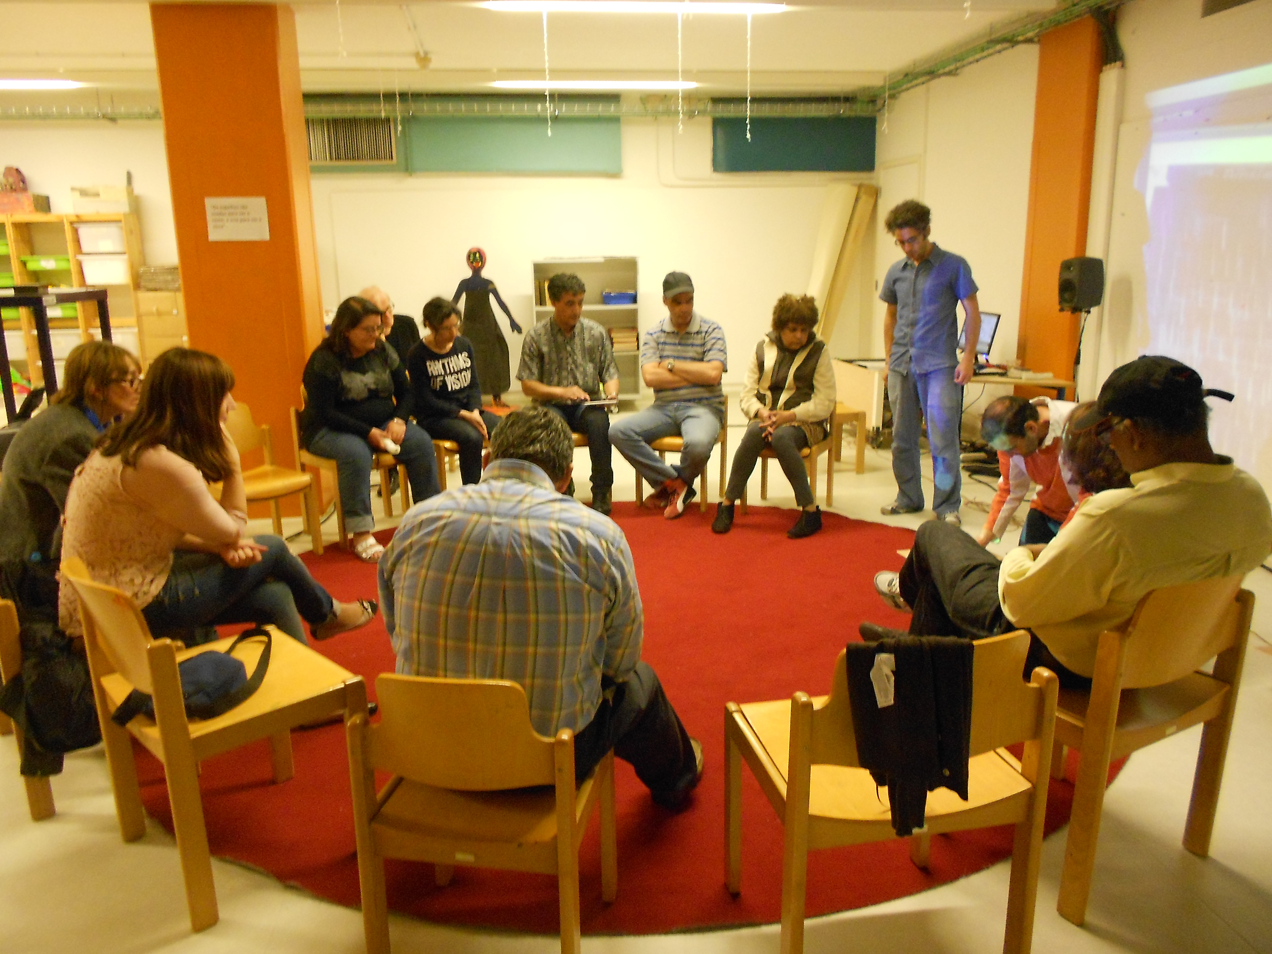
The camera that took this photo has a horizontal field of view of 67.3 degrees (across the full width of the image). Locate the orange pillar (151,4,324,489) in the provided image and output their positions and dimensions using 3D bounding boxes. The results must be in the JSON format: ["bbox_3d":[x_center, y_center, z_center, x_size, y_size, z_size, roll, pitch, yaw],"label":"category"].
[{"bbox_3d":[-2.279,-1.199,5.694,0.660,2.860,0.500,-2,12,-6],"label":"orange pillar"}]

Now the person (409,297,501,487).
[{"bbox_3d":[-1.068,-0.424,5.767,0.480,1.270,0.720,-10,14,-36],"label":"person"}]

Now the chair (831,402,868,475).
[{"bbox_3d":[1.220,-0.398,6.220,0.430,0.697,0.421,-2,13,-6],"label":"chair"}]

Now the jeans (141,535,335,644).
[{"bbox_3d":[-1.262,0.450,2.842,0.700,0.530,0.420,-8,14,-32],"label":"jeans"}]

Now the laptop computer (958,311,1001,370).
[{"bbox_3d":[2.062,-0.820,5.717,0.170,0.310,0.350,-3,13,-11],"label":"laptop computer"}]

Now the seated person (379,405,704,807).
[{"bbox_3d":[-0.186,0.400,2.124,0.560,1.130,0.820,3,13,14],"label":"seated person"}]

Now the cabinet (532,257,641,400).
[{"bbox_3d":[-0.516,-1.510,9.790,1.060,1.400,0.400,-1,13,-1],"label":"cabinet"}]

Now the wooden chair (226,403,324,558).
[{"bbox_3d":[-1.980,0.028,4.907,0.510,0.760,0.480,8,15,39],"label":"wooden chair"}]

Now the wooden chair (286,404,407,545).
[{"bbox_3d":[-1.477,-0.081,5.070,0.466,0.763,0.489,11,18,42],"label":"wooden chair"}]

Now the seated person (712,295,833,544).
[{"bbox_3d":[0.803,-0.396,5.433,0.580,1.280,0.820,5,13,26],"label":"seated person"}]

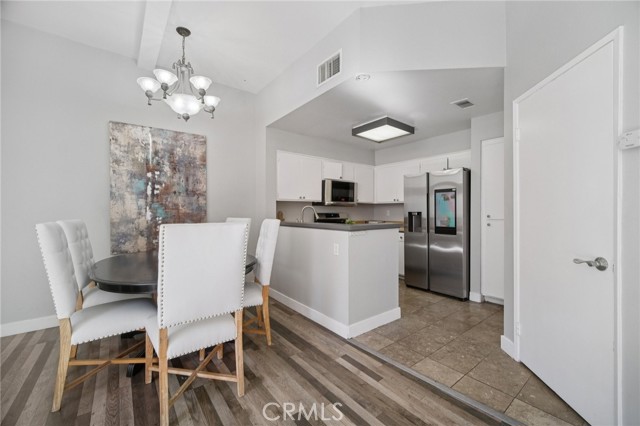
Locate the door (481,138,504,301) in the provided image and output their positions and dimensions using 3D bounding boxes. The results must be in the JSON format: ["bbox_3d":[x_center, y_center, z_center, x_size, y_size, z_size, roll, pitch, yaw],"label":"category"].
[{"bbox_3d":[2.265,0.065,3.045,0.040,1.990,0.470,-1,0,-39],"label":"door"}]

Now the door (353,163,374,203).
[{"bbox_3d":[0.862,-0.558,4.856,0.550,0.745,0.035,-1,0,-39],"label":"door"}]

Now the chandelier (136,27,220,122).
[{"bbox_3d":[-1.331,-1.348,2.420,0.720,0.925,0.720,0,0,-37],"label":"chandelier"}]

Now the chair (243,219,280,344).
[{"bbox_3d":[-0.751,0.620,2.284,0.635,1.100,0.500,0,0,-23],"label":"chair"}]

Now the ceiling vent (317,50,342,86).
[{"bbox_3d":[0.093,-1.462,2.530,0.020,0.224,0.392,0,0,-37],"label":"ceiling vent"}]

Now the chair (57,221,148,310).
[{"bbox_3d":[-1.887,0.620,2.290,0.635,1.100,0.500,0,0,-33],"label":"chair"}]

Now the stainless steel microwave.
[{"bbox_3d":[0.272,-0.357,4.588,0.758,0.425,0.410,0,0,-37],"label":"stainless steel microwave"}]

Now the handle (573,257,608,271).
[{"bbox_3d":[1.470,0.274,1.356,0.060,0.073,0.145,0,0,8],"label":"handle"}]

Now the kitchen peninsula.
[{"bbox_3d":[0.042,0.650,3.245,0.834,1.060,1.788,0,0,-37],"label":"kitchen peninsula"}]

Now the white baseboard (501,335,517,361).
[{"bbox_3d":[1.575,1.123,2.055,0.020,0.115,0.166,0,0,8],"label":"white baseboard"}]

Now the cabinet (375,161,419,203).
[{"bbox_3d":[1.595,-0.571,4.861,0.320,0.768,0.955,0,0,-37],"label":"cabinet"}]

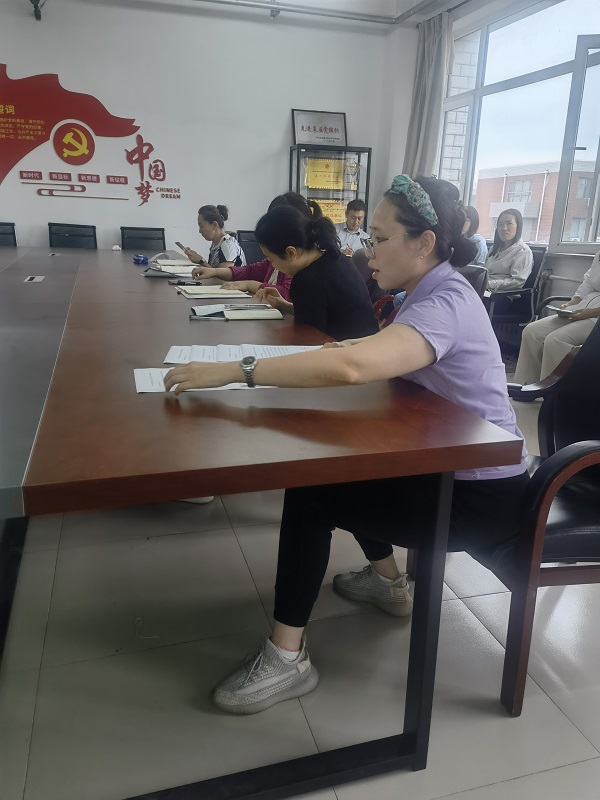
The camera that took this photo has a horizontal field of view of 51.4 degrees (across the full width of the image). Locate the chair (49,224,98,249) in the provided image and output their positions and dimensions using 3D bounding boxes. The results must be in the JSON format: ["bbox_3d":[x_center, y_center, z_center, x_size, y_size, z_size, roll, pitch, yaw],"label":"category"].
[{"bbox_3d":[-2.039,-1.077,5.536,0.550,0.880,0.580,0,18,-7],"label":"chair"}]

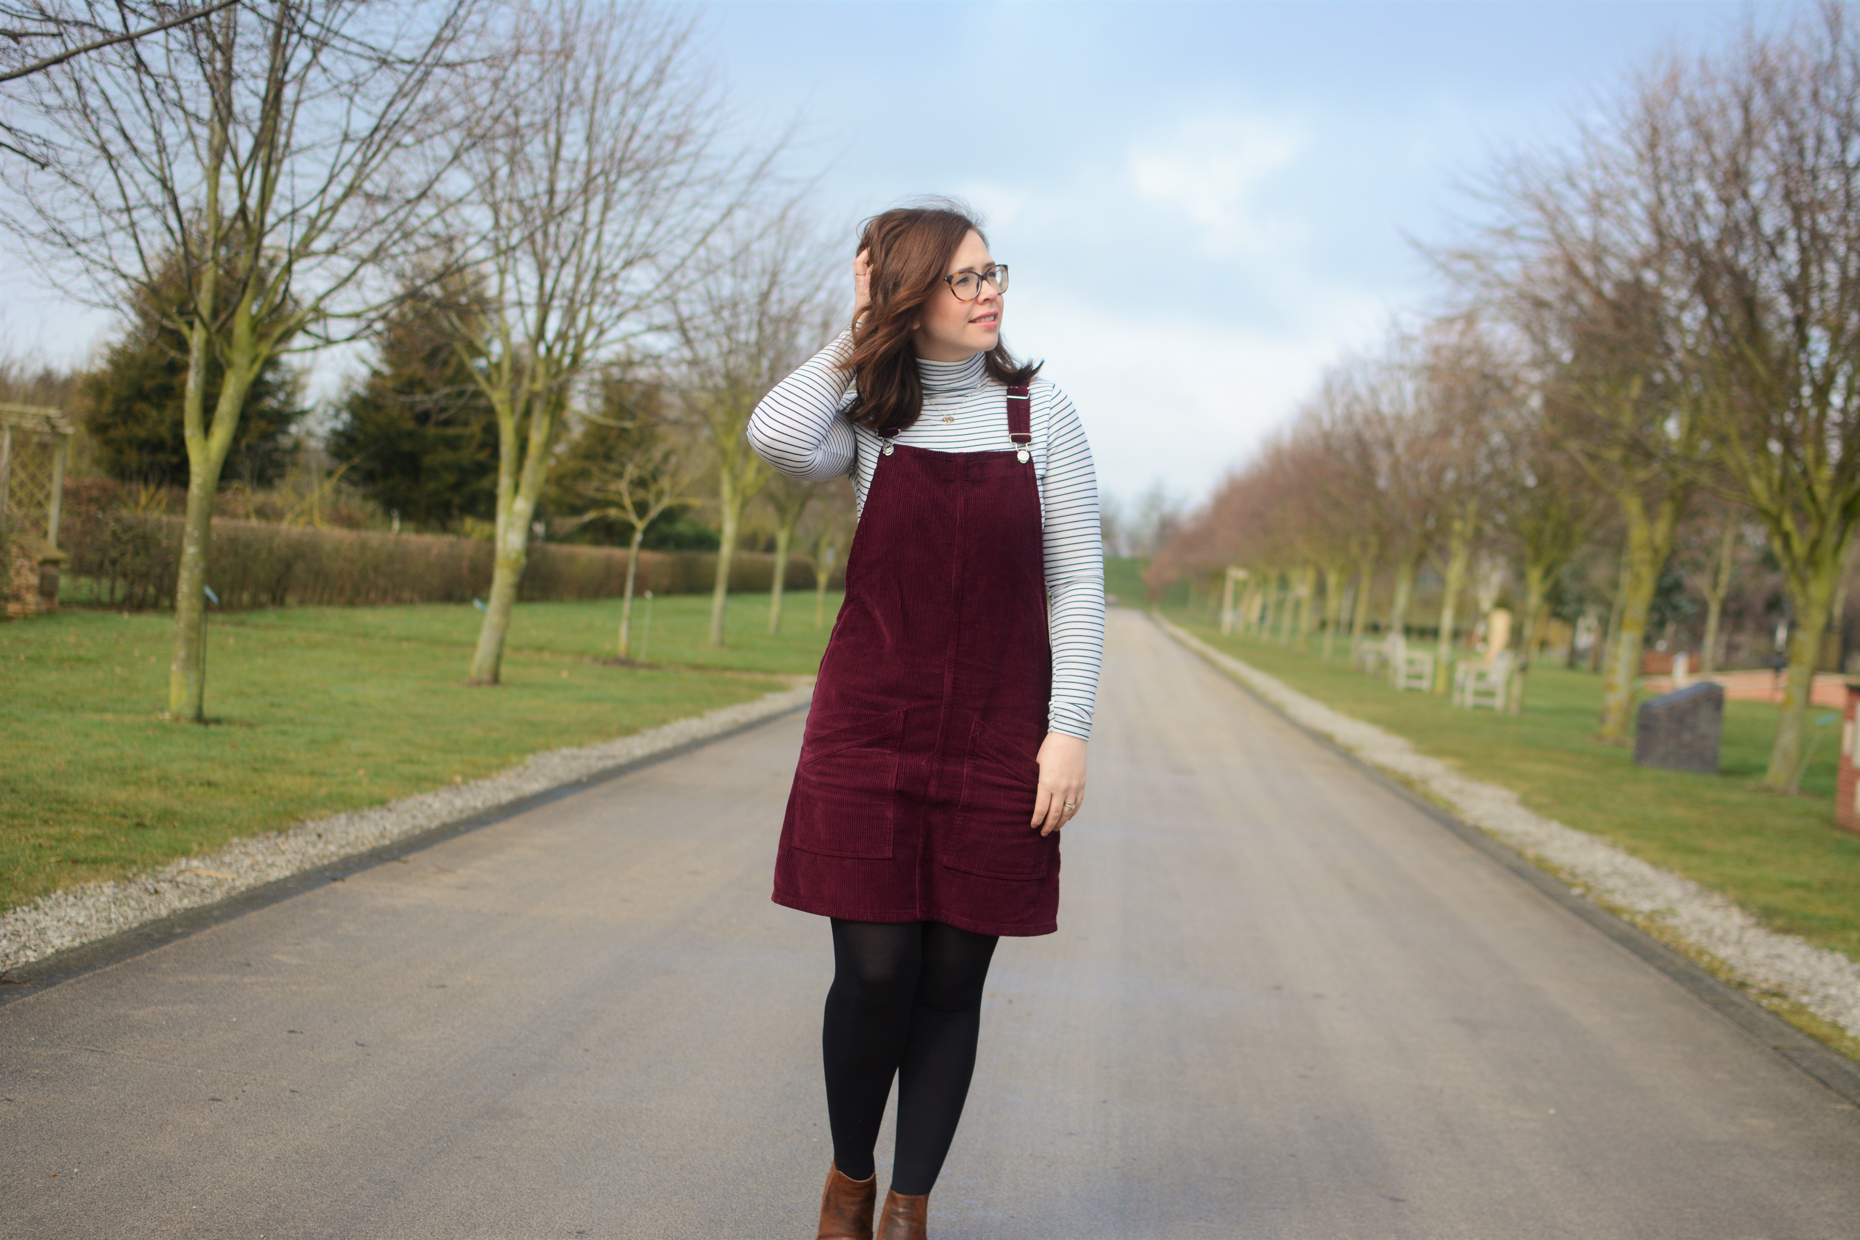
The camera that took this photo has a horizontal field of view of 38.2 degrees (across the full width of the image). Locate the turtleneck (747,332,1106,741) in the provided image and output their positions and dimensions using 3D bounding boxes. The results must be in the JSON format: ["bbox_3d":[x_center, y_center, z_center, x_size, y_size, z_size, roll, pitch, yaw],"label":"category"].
[{"bbox_3d":[-0.006,-0.134,4.200,0.570,0.615,0.290,4,1,-2],"label":"turtleneck"}]

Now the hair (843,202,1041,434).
[{"bbox_3d":[0.022,-0.470,4.200,0.260,0.355,0.250,4,1,41],"label":"hair"}]

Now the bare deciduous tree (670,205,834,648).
[{"bbox_3d":[-2.332,-2.683,37.000,2.700,6.150,2.700,4,1,0],"label":"bare deciduous tree"}]

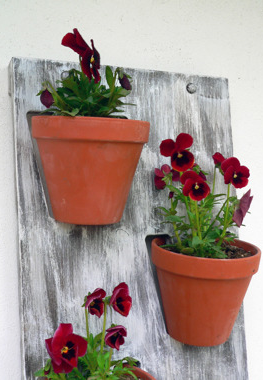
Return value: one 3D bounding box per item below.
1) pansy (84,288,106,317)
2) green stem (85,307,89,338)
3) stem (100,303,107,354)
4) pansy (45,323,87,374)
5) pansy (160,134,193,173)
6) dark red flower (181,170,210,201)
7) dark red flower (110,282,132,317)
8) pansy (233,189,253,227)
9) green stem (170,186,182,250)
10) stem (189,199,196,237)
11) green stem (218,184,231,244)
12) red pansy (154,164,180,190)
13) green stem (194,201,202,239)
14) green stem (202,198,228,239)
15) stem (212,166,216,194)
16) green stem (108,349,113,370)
[{"bbox_3d":[-0.039,0.123,0.537,0.028,0.033,0.022,3,8,-43],"label":"pansy"},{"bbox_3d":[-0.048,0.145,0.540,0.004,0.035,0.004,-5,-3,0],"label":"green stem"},{"bbox_3d":[-0.031,0.150,0.540,0.004,0.056,0.004,5,-3,-6],"label":"stem"},{"bbox_3d":[-0.069,0.168,0.525,0.046,0.054,0.025,-8,3,-21],"label":"pansy"},{"bbox_3d":[0.056,-0.045,0.603,0.041,0.047,0.016,-11,-2,-11],"label":"pansy"},{"bbox_3d":[0.077,-0.005,0.595,0.035,0.037,0.018,-12,0,-15],"label":"dark red flower"},{"bbox_3d":[-0.012,0.121,0.545,0.028,0.039,0.019,-4,-2,-45],"label":"dark red flower"},{"bbox_3d":[0.140,0.022,0.616,0.018,0.046,0.038,24,0,-18],"label":"pansy"},{"bbox_3d":[0.054,0.035,0.605,0.007,0.077,0.006,-8,-3,0],"label":"green stem"},{"bbox_3d":[0.075,0.034,0.611,0.005,0.048,0.005,-4,-3,-6],"label":"stem"},{"bbox_3d":[0.116,0.031,0.618,0.007,0.075,0.006,11,-3,-6],"label":"green stem"},{"bbox_3d":[0.043,-0.015,0.613,0.033,0.033,0.016,-4,-3,-24],"label":"red pansy"},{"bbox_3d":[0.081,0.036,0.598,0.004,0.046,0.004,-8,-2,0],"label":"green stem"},{"bbox_3d":[0.104,0.036,0.618,0.004,0.060,0.004,32,-2,-5],"label":"green stem"},{"bbox_3d":[0.105,-0.011,0.629,0.003,0.036,0.003,5,-3,-6],"label":"stem"},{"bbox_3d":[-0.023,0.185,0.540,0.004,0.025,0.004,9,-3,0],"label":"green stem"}]

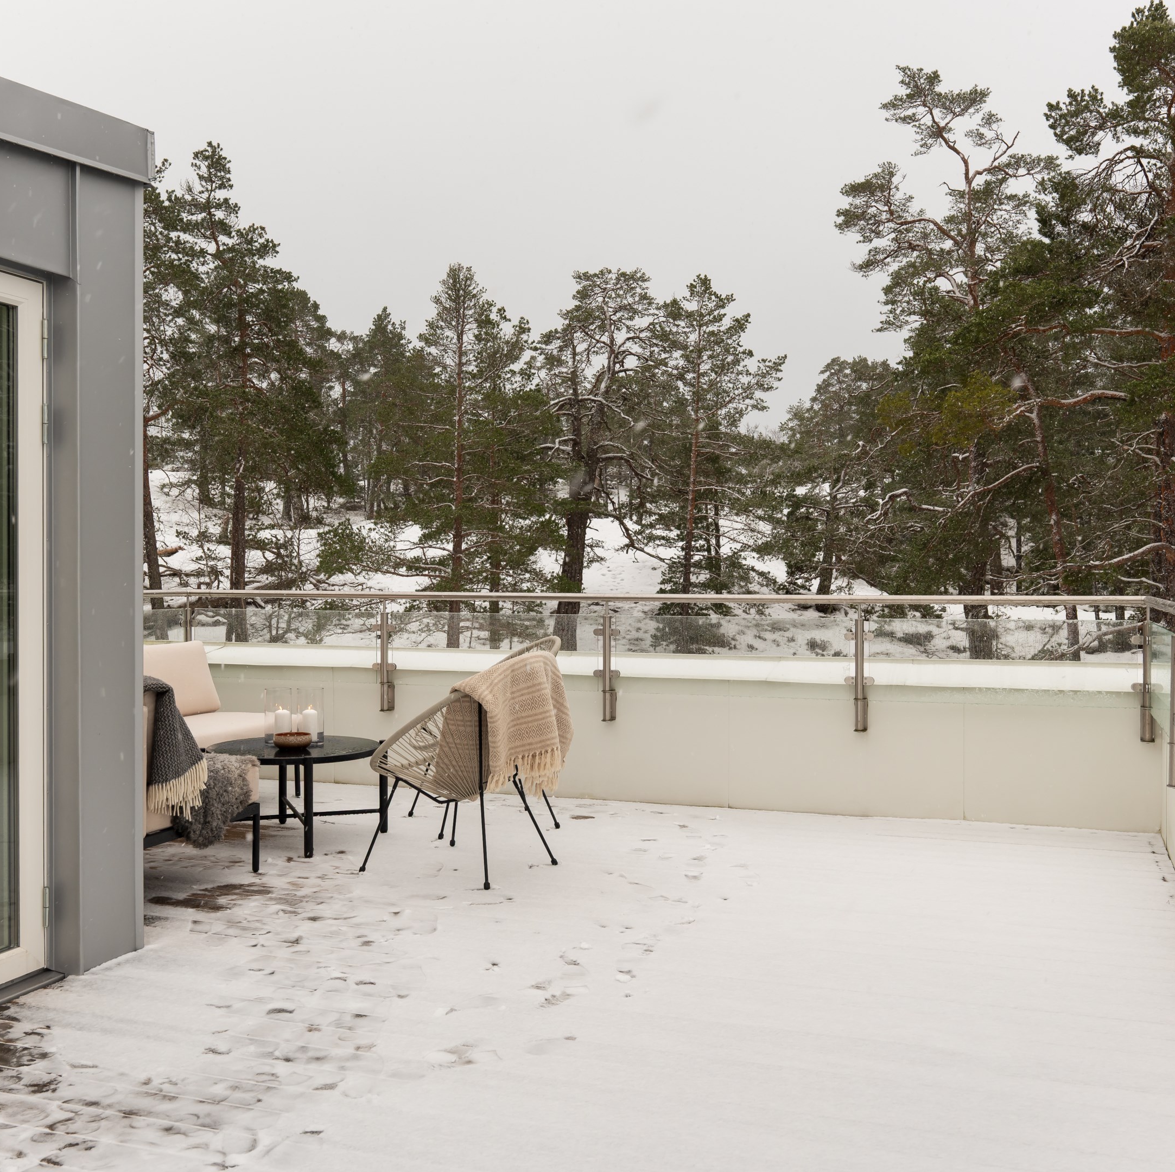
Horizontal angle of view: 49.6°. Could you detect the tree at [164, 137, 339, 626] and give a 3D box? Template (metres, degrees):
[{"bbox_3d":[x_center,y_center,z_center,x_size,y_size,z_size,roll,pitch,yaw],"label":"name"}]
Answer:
[{"bbox_3d":[-6.391,-3.545,24.000,3.400,9.610,3.400,0,0,0],"label":"tree"}]

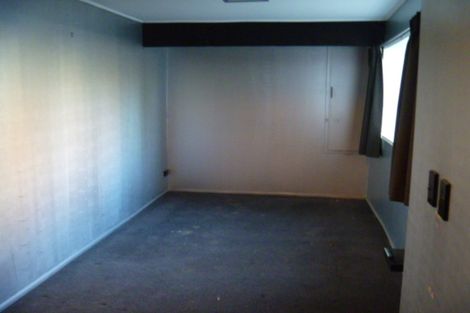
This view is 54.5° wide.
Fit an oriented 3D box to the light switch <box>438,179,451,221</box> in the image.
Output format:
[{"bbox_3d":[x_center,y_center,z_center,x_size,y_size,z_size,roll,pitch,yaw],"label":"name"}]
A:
[{"bbox_3d":[0.711,0.143,1.549,0.013,0.116,0.078,2,9,9],"label":"light switch"}]

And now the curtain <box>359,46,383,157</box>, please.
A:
[{"bbox_3d":[1.647,-0.656,5.473,0.220,1.305,0.370,2,9,9],"label":"curtain"}]

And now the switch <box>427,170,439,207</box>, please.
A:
[{"bbox_3d":[0.735,0.119,1.694,0.013,0.116,0.078,2,9,9],"label":"switch"}]

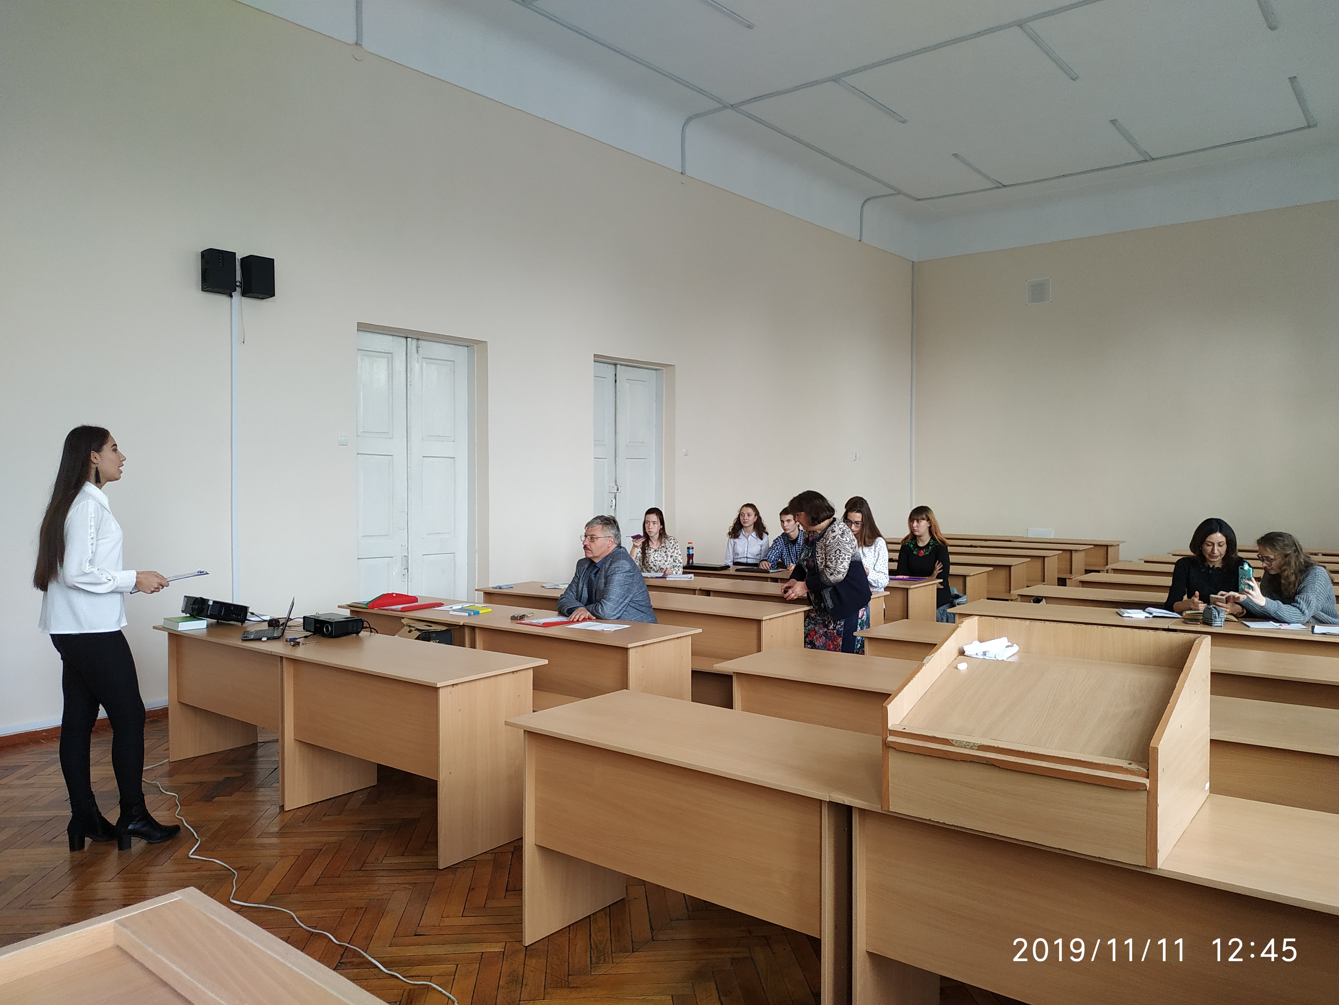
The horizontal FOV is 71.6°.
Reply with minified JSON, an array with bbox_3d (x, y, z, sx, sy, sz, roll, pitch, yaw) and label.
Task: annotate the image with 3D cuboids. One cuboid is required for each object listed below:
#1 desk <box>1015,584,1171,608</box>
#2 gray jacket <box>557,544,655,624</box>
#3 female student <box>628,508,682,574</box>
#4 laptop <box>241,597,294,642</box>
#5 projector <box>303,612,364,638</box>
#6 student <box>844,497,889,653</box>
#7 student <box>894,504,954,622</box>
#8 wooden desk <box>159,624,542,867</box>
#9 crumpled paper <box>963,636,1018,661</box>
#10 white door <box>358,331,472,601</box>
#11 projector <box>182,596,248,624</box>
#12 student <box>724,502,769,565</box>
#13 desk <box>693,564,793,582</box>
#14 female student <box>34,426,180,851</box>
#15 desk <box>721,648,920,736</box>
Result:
[{"bbox_3d":[3.058,0.996,6.325,1.229,0.731,0.597,1,2,38],"label":"desk"},{"bbox_3d":[-0.336,0.572,5.353,0.540,0.630,0.530,1,2,43],"label":"gray jacket"},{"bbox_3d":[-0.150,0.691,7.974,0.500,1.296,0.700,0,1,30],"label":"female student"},{"bbox_3d":[-2.027,0.590,4.697,0.235,0.195,0.270,-1,1,-18],"label":"laptop"},{"bbox_3d":[-1.705,0.628,4.735,0.290,0.085,0.185,1,2,40],"label":"projector"},{"bbox_3d":[1.399,0.657,6.787,0.470,1.402,0.650,1,2,38],"label":"student"},{"bbox_3d":[1.941,0.668,7.109,0.490,1.274,0.706,1,2,38],"label":"student"},{"bbox_3d":[-1.685,1.054,4.603,2.458,0.731,0.597,1,2,38],"label":"wooden desk"},{"bbox_3d":[0.874,0.396,2.515,0.132,0.049,0.088,1,2,38],"label":"crumpled paper"},{"bbox_3d":[-2.151,-0.022,7.797,0.088,2.715,1.294,1,2,38],"label":"white door"},{"bbox_3d":[-2.458,0.582,5.026,0.299,0.103,0.225,1,-12,39],"label":"projector"},{"bbox_3d":[0.641,0.653,8.134,0.490,1.274,0.706,0,2,30],"label":"student"},{"bbox_3d":[0.515,0.955,7.978,1.200,0.750,0.605,1,2,37],"label":"desk"},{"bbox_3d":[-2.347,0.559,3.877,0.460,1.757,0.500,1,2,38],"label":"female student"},{"bbox_3d":[0.852,1.060,3.812,1.229,0.731,0.597,1,2,38],"label":"desk"}]

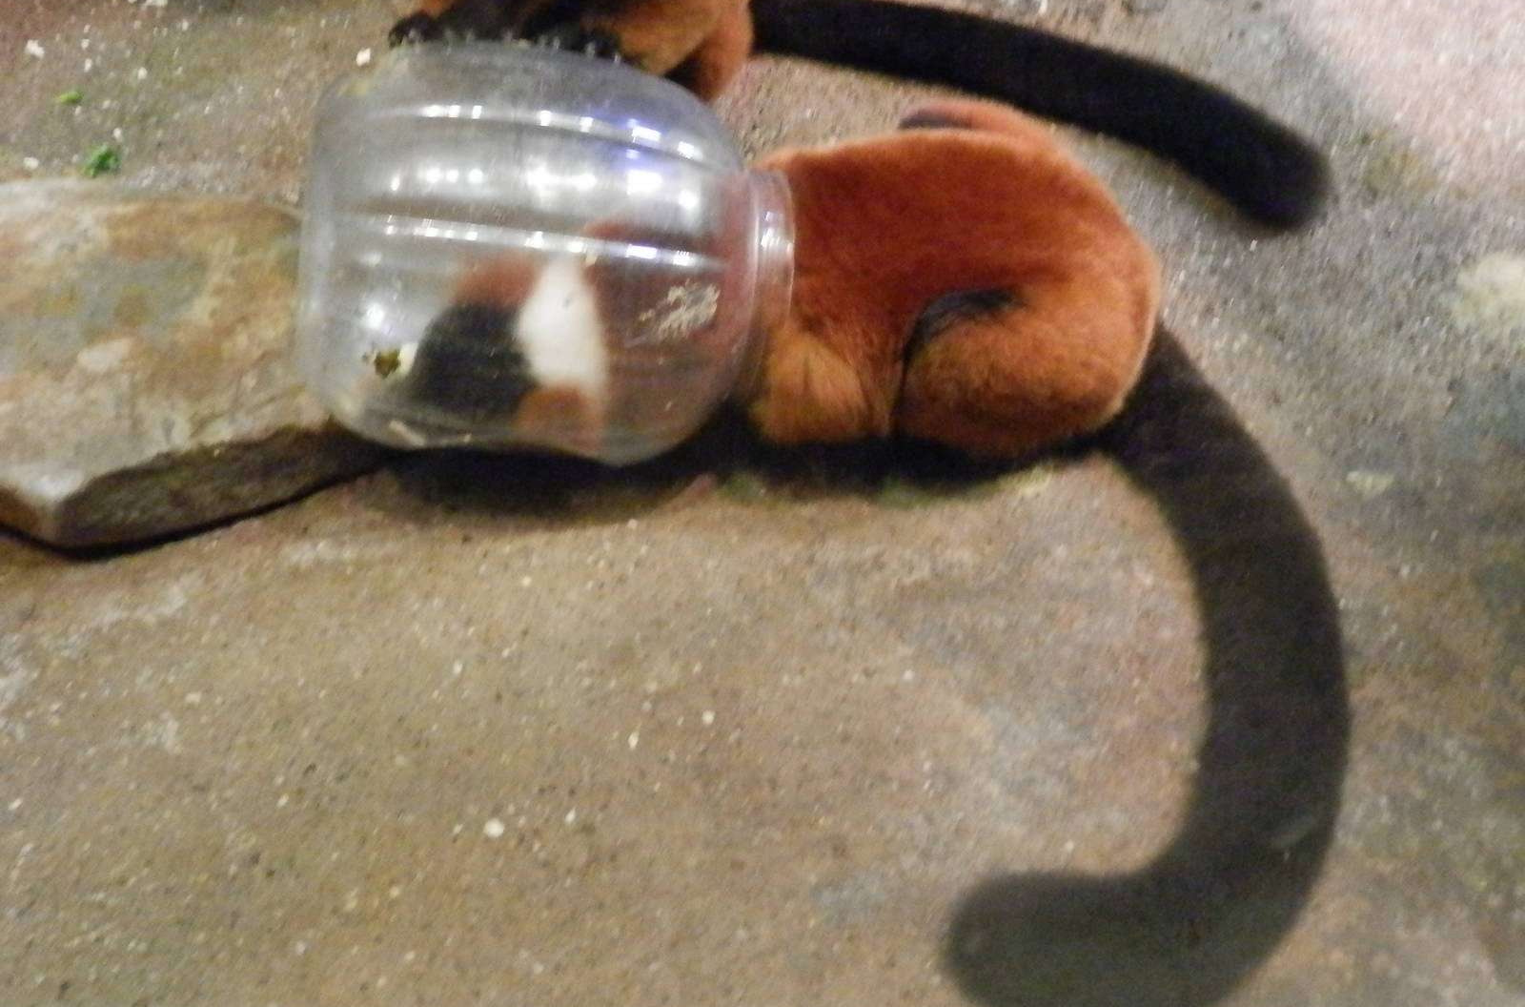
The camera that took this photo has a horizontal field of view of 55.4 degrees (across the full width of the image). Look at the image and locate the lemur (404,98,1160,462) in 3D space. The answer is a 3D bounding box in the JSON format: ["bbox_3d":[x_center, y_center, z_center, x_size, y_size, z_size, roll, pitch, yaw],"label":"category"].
[{"bbox_3d":[0.019,-0.157,1.010,0.500,0.210,0.220,0,45,0],"label":"lemur"}]

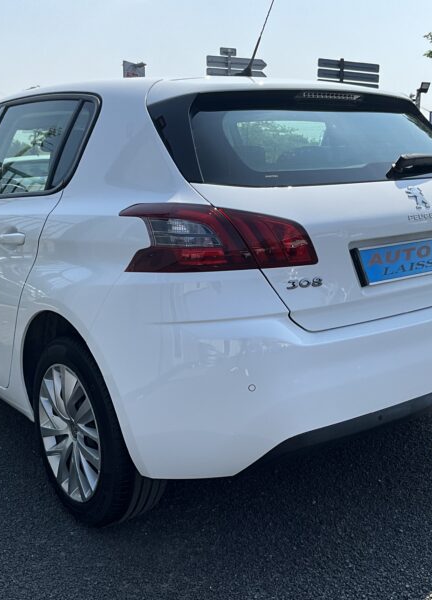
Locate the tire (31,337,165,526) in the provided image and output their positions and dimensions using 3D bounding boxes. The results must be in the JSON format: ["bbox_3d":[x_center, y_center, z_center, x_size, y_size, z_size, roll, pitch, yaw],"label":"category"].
[{"bbox_3d":[-0.391,0.402,2.149,0.210,0.632,0.632,-10,15,-36],"label":"tire"}]

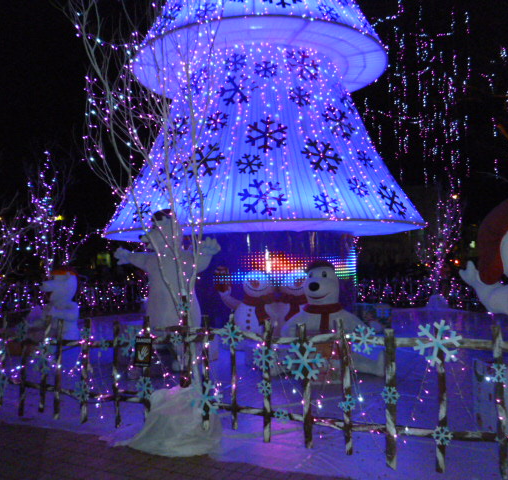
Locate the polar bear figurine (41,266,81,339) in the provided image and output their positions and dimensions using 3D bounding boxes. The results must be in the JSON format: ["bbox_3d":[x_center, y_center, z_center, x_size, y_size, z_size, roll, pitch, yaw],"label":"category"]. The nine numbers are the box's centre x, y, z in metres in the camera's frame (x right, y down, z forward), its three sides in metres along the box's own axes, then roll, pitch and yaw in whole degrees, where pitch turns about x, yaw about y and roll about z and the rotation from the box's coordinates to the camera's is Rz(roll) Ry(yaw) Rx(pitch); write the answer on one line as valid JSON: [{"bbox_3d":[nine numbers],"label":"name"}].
[{"bbox_3d":[-3.585,1.203,9.350,1.000,1.380,1.200,-2,-1,-18],"label":"polar bear figurine"}]

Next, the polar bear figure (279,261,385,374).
[{"bbox_3d":[0.957,0.959,6.650,1.350,1.380,1.100,-3,-1,18],"label":"polar bear figure"}]

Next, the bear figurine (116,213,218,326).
[{"bbox_3d":[-1.161,0.676,6.950,0.900,2.140,1.300,-2,-1,-41],"label":"bear figurine"}]

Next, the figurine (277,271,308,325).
[{"bbox_3d":[0.748,1.117,8.700,0.850,1.150,0.650,-3,-1,0],"label":"figurine"}]

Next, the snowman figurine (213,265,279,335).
[{"bbox_3d":[-0.118,1.145,8.700,1.050,1.170,0.650,-3,-1,0],"label":"snowman figurine"}]

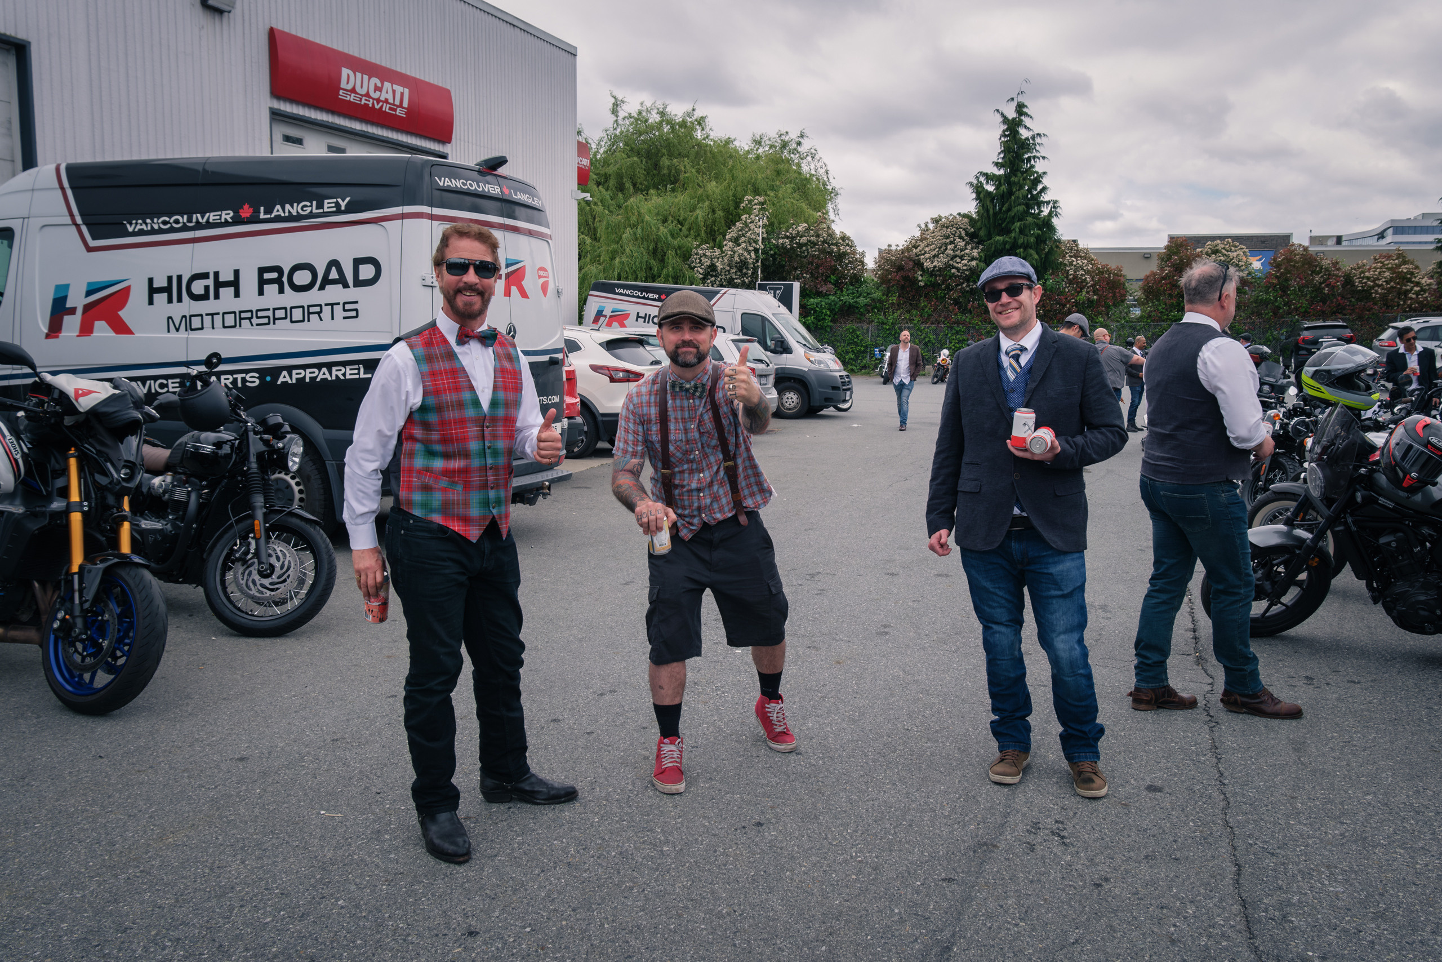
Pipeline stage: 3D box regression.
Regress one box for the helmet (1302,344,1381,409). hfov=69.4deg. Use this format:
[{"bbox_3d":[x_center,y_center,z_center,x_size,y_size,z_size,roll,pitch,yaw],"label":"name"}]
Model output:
[{"bbox_3d":[3.186,-0.538,5.350,0.260,0.300,0.360,-3,16,-31],"label":"helmet"}]

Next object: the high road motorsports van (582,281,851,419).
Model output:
[{"bbox_3d":[0.020,-2.742,21.702,5.500,2.550,2.100,5,8,17],"label":"high road motorsports van"}]

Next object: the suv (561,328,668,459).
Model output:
[{"bbox_3d":[-2.784,-1.280,14.446,4.380,1.600,1.880,4,8,23],"label":"suv"}]

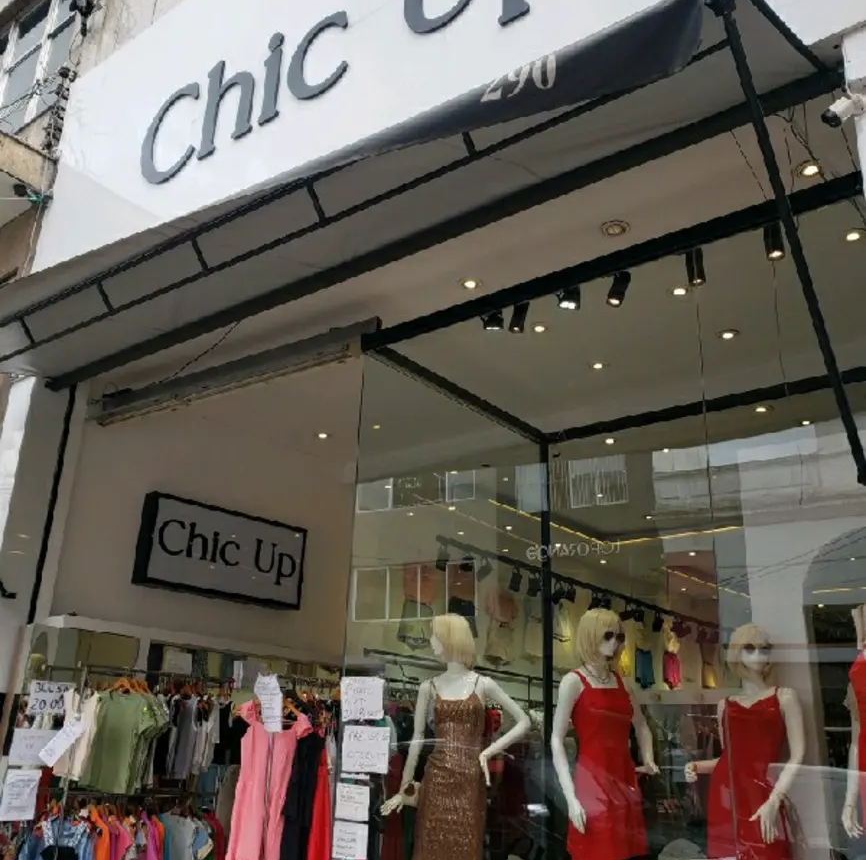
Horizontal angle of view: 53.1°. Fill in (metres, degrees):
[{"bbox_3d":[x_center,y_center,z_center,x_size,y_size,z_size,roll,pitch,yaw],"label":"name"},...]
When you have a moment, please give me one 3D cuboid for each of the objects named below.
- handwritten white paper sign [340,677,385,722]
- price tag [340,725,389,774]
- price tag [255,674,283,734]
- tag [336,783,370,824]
[{"bbox_3d":[-0.351,1.343,4.317,0.277,0.202,0.008,-13,-24,36],"label":"handwritten white paper sign"},{"bbox_3d":[-0.326,1.556,4.216,0.295,0.208,0.008,-13,-24,36],"label":"price tag"},{"bbox_3d":[-0.821,1.378,4.367,0.145,0.275,0.040,-9,-21,10],"label":"price tag"},{"bbox_3d":[-0.387,1.792,4.177,0.214,0.150,0.008,-13,-24,36],"label":"tag"}]

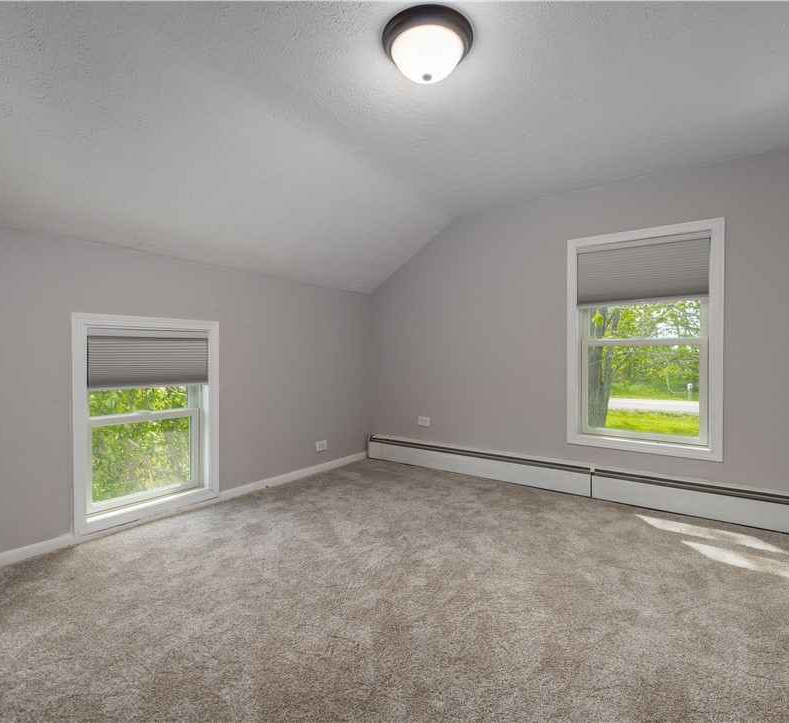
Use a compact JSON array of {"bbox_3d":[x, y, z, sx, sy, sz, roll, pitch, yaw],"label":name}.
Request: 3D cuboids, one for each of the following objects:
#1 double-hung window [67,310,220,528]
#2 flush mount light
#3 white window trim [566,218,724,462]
[{"bbox_3d":[-1.488,0.337,2.600,0.120,1.200,0.832,0,1,37],"label":"double-hung window"},{"bbox_3d":[0.119,-1.109,1.558,0.333,0.134,0.333,0,1,0],"label":"flush mount light"},{"bbox_3d":[1.629,-0.133,2.809,0.890,1.455,0.120,0,1,37],"label":"white window trim"}]

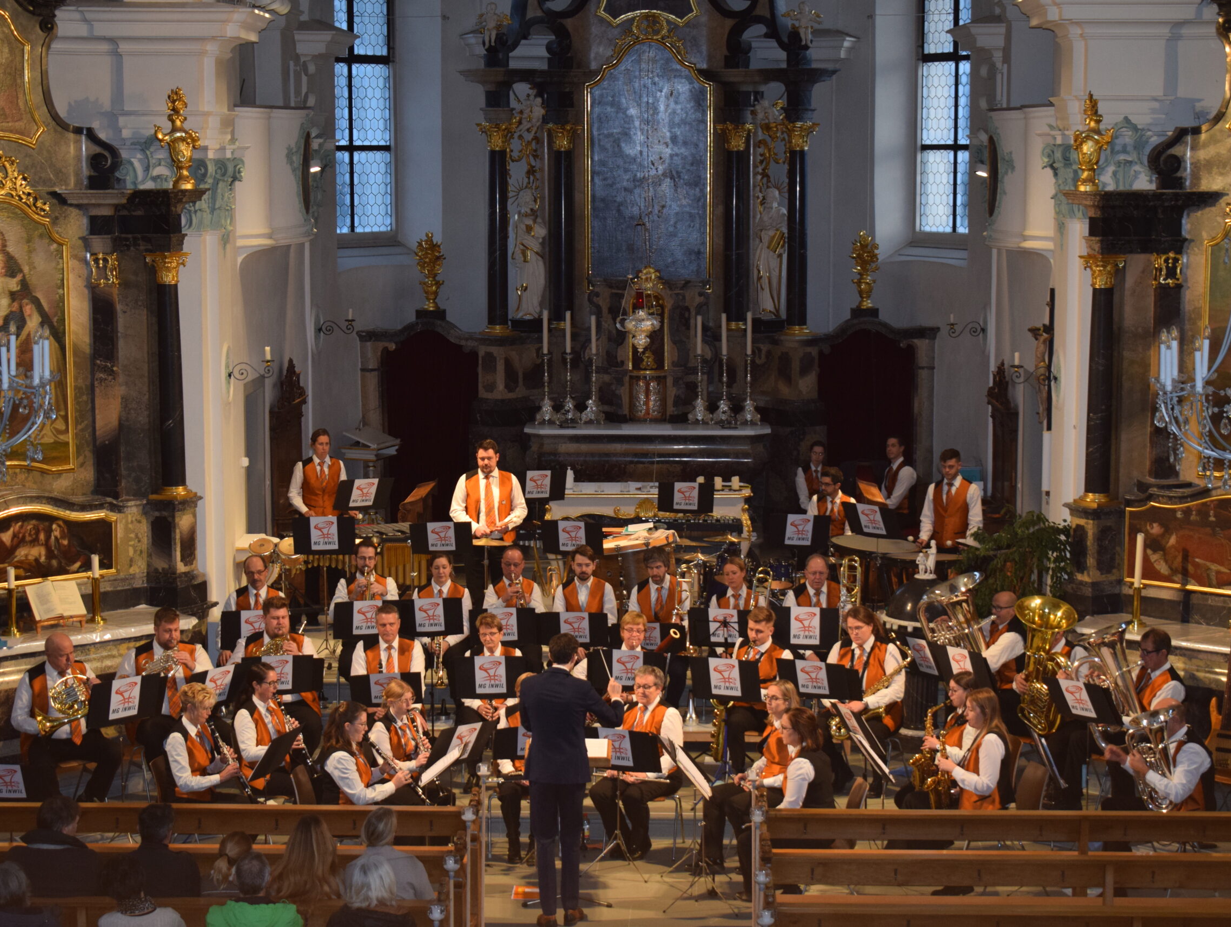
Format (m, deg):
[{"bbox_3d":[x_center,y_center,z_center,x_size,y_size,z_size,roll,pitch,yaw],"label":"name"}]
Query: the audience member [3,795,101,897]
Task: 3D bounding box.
[{"bbox_3d":[-2.940,2.401,13.693,0.530,1.370,0.720,0,7,2],"label":"audience member"}]

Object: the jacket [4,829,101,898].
[{"bbox_3d":[-2.933,2.239,13.541,0.530,0.680,0.380,0,7,2],"label":"jacket"}]

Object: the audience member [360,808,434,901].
[{"bbox_3d":[-1.198,2.476,14.086,0.480,1.300,0.750,1,7,7],"label":"audience member"}]

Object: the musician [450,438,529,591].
[{"bbox_3d":[-1.025,0.679,21.055,0.620,1.762,0.420,0,7,-2],"label":"musician"}]

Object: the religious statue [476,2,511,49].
[{"bbox_3d":[-1.267,-4.554,26.942,0.380,0.490,0.280,0,7,-3],"label":"religious statue"}]

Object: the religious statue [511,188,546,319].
[{"bbox_3d":[-0.901,-2.192,27.000,0.370,1.360,0.320,-1,7,-5],"label":"religious statue"}]

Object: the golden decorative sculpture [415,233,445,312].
[{"bbox_3d":[-1.942,-1.990,26.968,0.320,0.825,0.270,0,7,1],"label":"golden decorative sculpture"}]

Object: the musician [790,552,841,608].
[{"bbox_3d":[1.493,1.315,19.433,0.490,1.220,0.760,1,8,8],"label":"musician"}]

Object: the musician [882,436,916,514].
[{"bbox_3d":[2.818,0.467,25.966,0.650,1.350,0.480,-6,10,-41],"label":"musician"}]

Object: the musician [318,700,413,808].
[{"bbox_3d":[-1.521,2.168,16.652,0.760,1.270,0.500,2,7,15],"label":"musician"}]

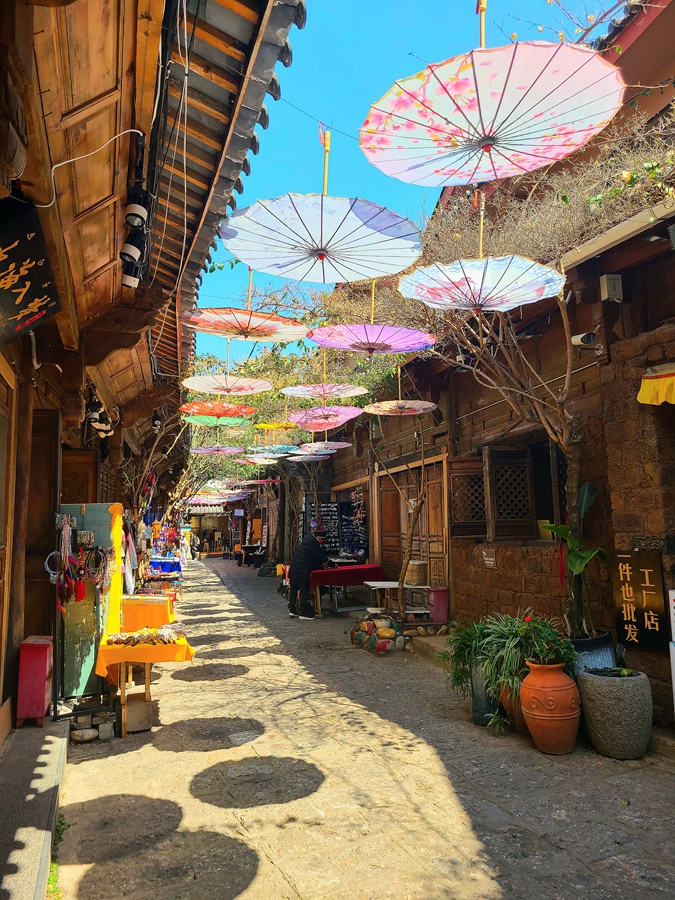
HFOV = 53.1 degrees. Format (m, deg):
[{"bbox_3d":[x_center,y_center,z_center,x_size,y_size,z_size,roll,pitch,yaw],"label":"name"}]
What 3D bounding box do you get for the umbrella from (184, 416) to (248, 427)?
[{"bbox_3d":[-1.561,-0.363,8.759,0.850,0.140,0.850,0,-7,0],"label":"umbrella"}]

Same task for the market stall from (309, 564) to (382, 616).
[{"bbox_3d":[0.080,2.346,11.278,1.280,0.750,0.680,1,-6,-19],"label":"market stall"}]

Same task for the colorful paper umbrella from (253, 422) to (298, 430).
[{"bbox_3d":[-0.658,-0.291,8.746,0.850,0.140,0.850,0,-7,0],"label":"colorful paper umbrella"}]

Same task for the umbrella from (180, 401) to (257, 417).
[{"bbox_3d":[-1.310,-0.422,7.454,0.825,0.120,0.825,1,-6,0],"label":"umbrella"}]

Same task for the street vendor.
[{"bbox_3d":[-0.444,1.985,10.985,0.750,1.430,0.550,1,-6,-17],"label":"street vendor"}]

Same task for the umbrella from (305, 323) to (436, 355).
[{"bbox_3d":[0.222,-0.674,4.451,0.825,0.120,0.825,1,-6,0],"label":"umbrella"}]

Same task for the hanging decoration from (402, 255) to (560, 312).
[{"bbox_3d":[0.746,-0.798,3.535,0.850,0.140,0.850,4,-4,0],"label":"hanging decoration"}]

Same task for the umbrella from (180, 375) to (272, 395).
[{"bbox_3d":[-1.019,-0.555,6.275,0.825,0.120,0.825,2,-6,0],"label":"umbrella"}]

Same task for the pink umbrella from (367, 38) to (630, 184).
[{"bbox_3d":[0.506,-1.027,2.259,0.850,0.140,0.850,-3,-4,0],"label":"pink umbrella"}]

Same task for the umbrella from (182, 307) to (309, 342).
[{"bbox_3d":[-0.608,-0.758,4.470,0.825,0.120,0.825,4,-6,1],"label":"umbrella"}]

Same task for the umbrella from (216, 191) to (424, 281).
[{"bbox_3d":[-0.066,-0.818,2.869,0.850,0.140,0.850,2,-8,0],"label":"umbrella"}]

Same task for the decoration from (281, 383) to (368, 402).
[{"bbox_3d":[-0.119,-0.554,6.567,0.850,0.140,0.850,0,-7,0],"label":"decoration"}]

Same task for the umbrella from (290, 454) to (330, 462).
[{"bbox_3d":[-0.547,0.189,13.272,0.825,0.120,0.825,-3,-6,0],"label":"umbrella"}]

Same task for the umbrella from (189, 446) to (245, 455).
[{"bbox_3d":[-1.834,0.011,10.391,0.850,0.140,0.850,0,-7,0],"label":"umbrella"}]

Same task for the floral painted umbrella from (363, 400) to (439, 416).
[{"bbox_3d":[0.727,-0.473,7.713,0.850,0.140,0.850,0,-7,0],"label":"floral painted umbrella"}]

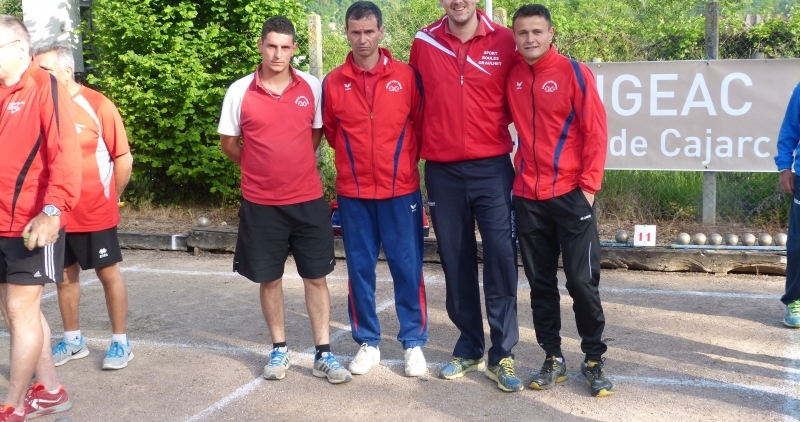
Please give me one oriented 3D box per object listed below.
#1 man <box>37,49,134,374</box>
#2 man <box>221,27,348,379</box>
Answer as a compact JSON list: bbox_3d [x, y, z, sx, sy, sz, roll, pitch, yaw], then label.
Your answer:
[{"bbox_3d":[-1.719,-0.041,5.368,0.530,1.690,0.400,2,9,22],"label":"man"},{"bbox_3d":[-0.577,-0.069,5.056,0.560,1.770,0.360,-3,8,-10],"label":"man"}]

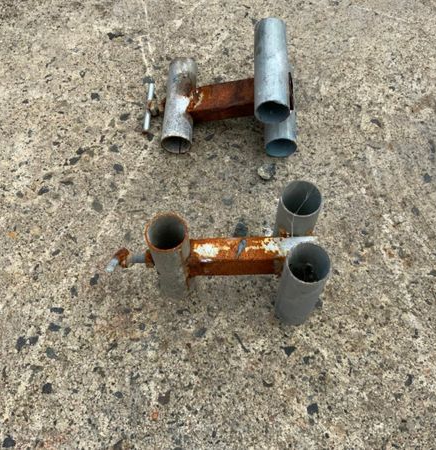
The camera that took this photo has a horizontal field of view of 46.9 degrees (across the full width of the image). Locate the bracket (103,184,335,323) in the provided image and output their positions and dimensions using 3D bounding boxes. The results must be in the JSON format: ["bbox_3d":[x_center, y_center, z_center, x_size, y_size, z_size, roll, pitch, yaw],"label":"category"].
[{"bbox_3d":[-0.008,0.044,0.647,0.274,0.166,0.132,-2,63,0],"label":"bracket"}]

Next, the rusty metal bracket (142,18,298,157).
[{"bbox_3d":[0.002,-0.219,0.803,0.249,0.128,0.174,1,63,2],"label":"rusty metal bracket"}]

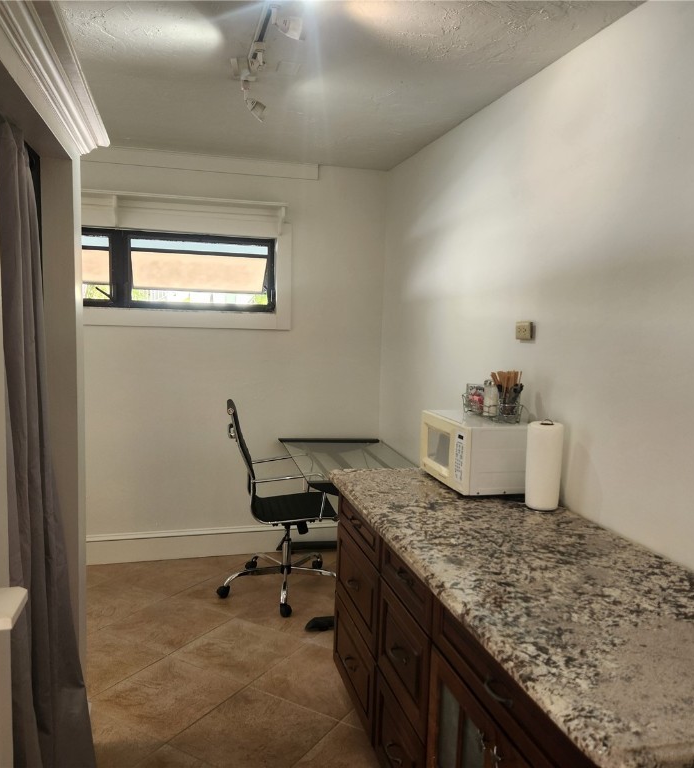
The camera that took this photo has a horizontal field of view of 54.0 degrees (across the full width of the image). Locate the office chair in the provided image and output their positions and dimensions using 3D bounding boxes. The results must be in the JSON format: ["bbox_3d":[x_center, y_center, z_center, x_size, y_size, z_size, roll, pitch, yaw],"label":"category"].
[{"bbox_3d":[-0.364,0.633,3.850,0.690,1.111,0.660,1,6,-7],"label":"office chair"}]

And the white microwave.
[{"bbox_3d":[0.516,0.259,2.610,0.315,0.256,0.419,0,6,-14],"label":"white microwave"}]

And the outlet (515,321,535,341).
[{"bbox_3d":[0.688,-0.206,2.645,0.022,0.068,0.111,0,6,-14],"label":"outlet"}]

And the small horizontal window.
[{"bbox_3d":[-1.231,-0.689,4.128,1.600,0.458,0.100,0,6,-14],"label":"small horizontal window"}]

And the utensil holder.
[{"bbox_3d":[0.602,0.068,2.651,0.120,0.120,0.300,-2,7,-27],"label":"utensil holder"}]

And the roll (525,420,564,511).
[{"bbox_3d":[0.678,0.279,2.331,0.118,0.285,0.118,2,6,0],"label":"roll"}]

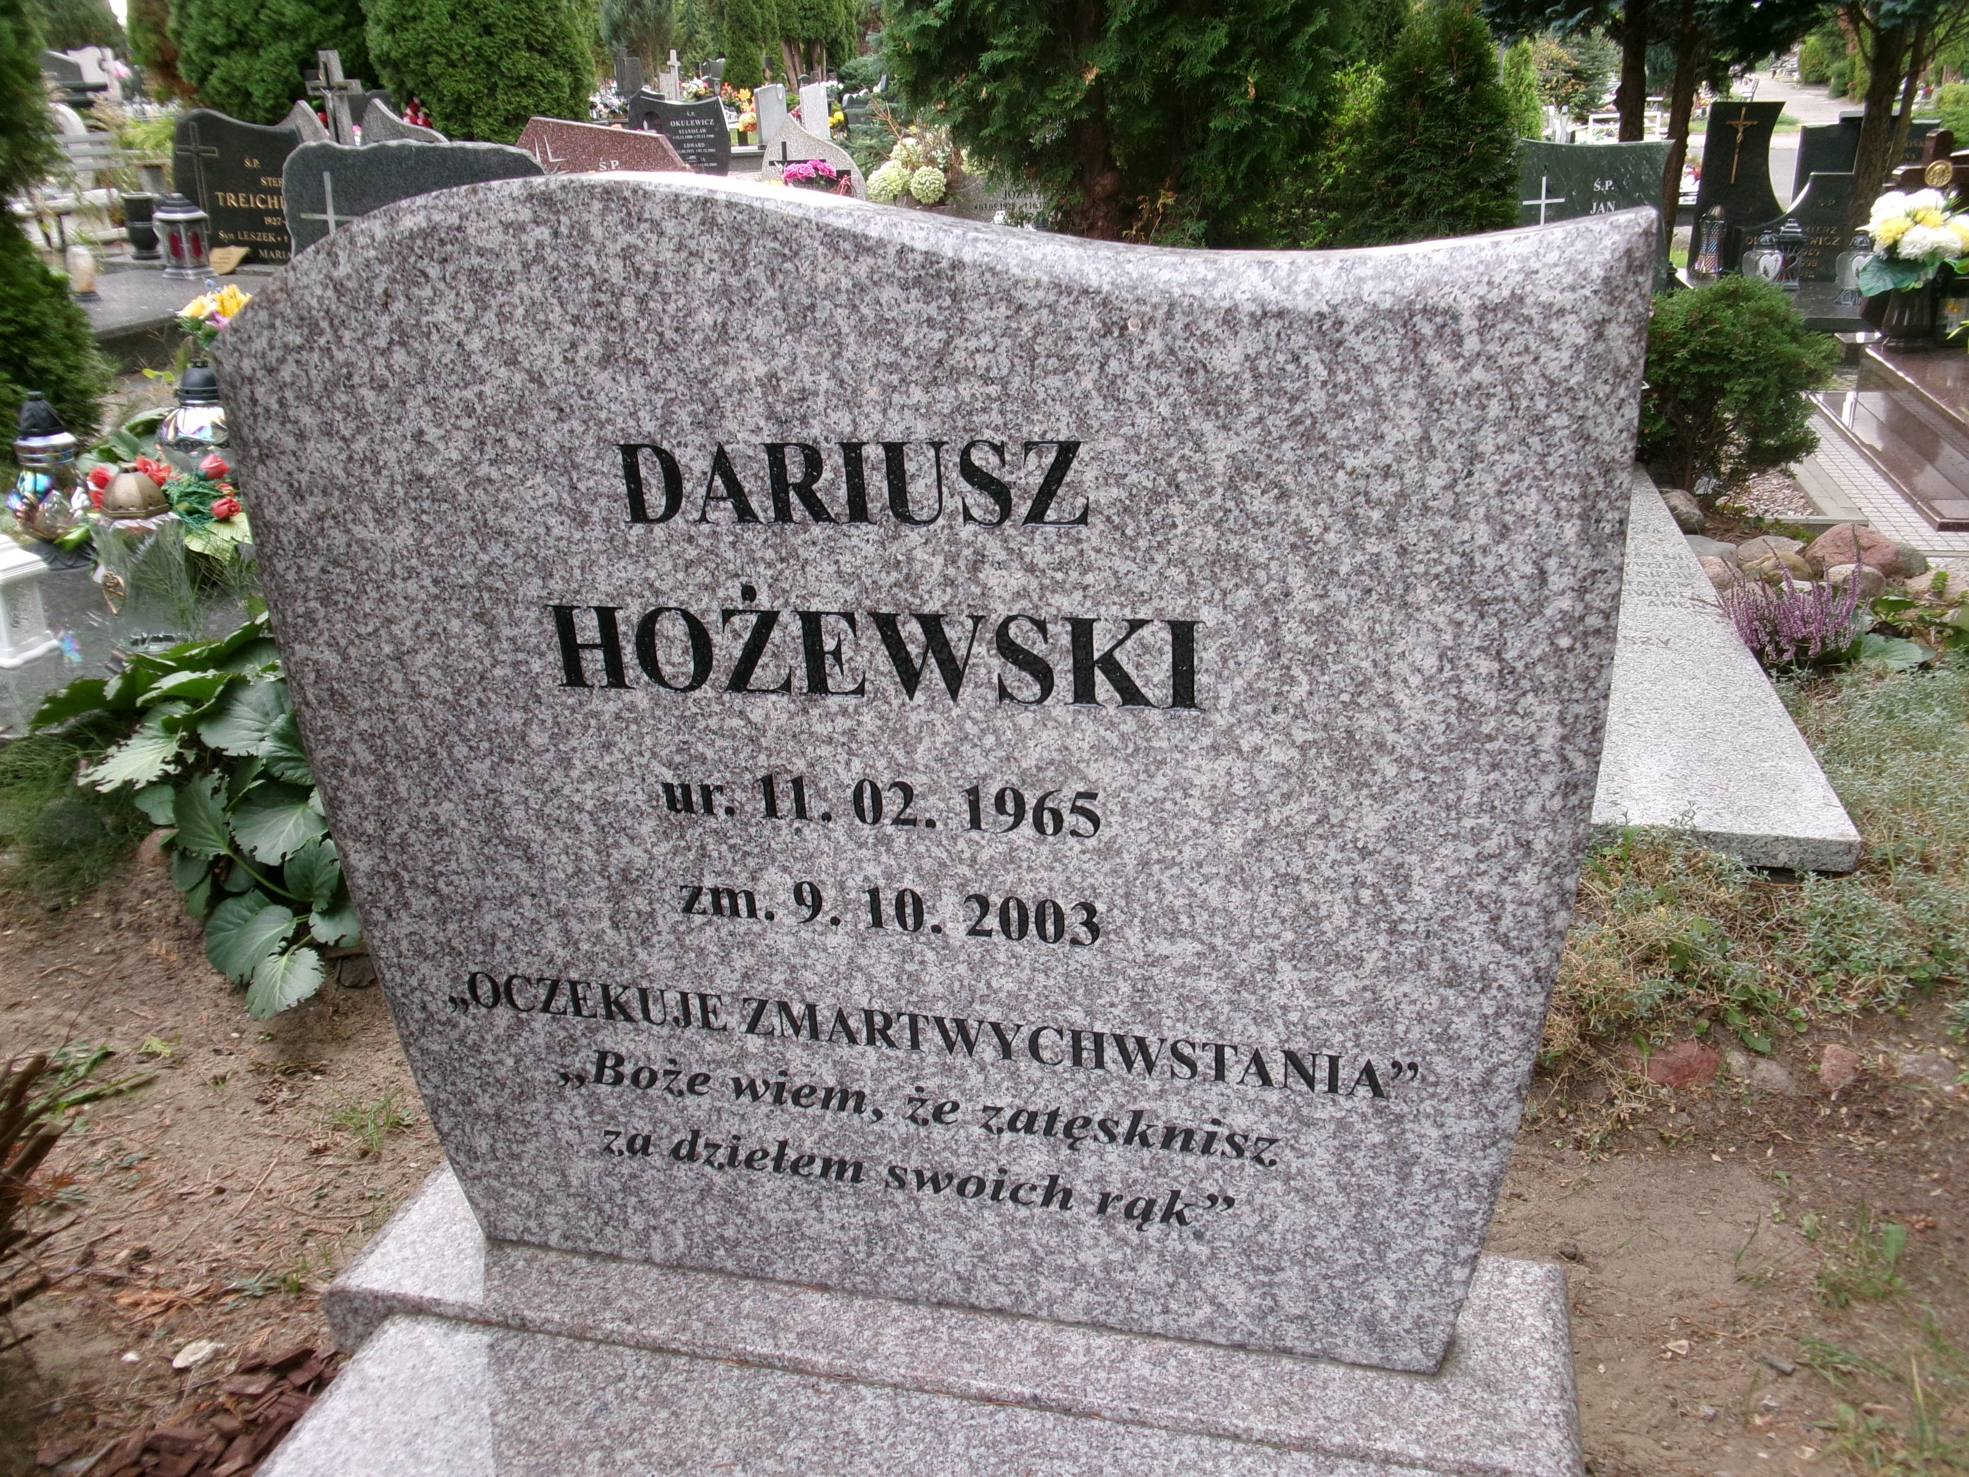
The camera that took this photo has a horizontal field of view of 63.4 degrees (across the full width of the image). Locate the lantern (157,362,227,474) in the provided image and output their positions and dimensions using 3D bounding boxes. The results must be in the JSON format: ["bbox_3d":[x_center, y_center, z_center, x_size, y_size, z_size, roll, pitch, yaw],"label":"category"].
[{"bbox_3d":[-1.676,-0.662,3.400,0.180,0.280,0.180,3,24,15],"label":"lantern"}]

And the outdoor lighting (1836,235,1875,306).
[{"bbox_3d":[2.743,-1.470,5.000,0.135,0.220,0.120,3,24,15],"label":"outdoor lighting"}]

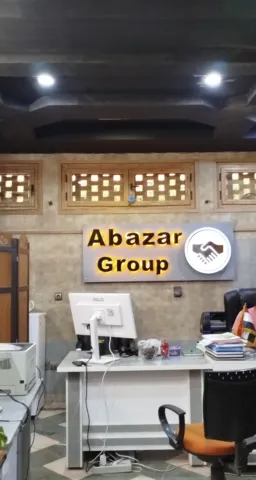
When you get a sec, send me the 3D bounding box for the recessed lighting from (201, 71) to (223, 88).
[{"bbox_3d":[0.628,-1.208,3.328,0.140,0.040,0.140,-1,-5,-1],"label":"recessed lighting"}]

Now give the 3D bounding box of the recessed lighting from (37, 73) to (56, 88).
[{"bbox_3d":[-0.607,-1.196,3.309,0.140,0.040,0.140,-1,-5,-1],"label":"recessed lighting"}]

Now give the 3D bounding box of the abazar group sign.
[{"bbox_3d":[0.352,0.134,4.960,1.680,0.655,0.060,-1,-5,-1],"label":"abazar group sign"}]

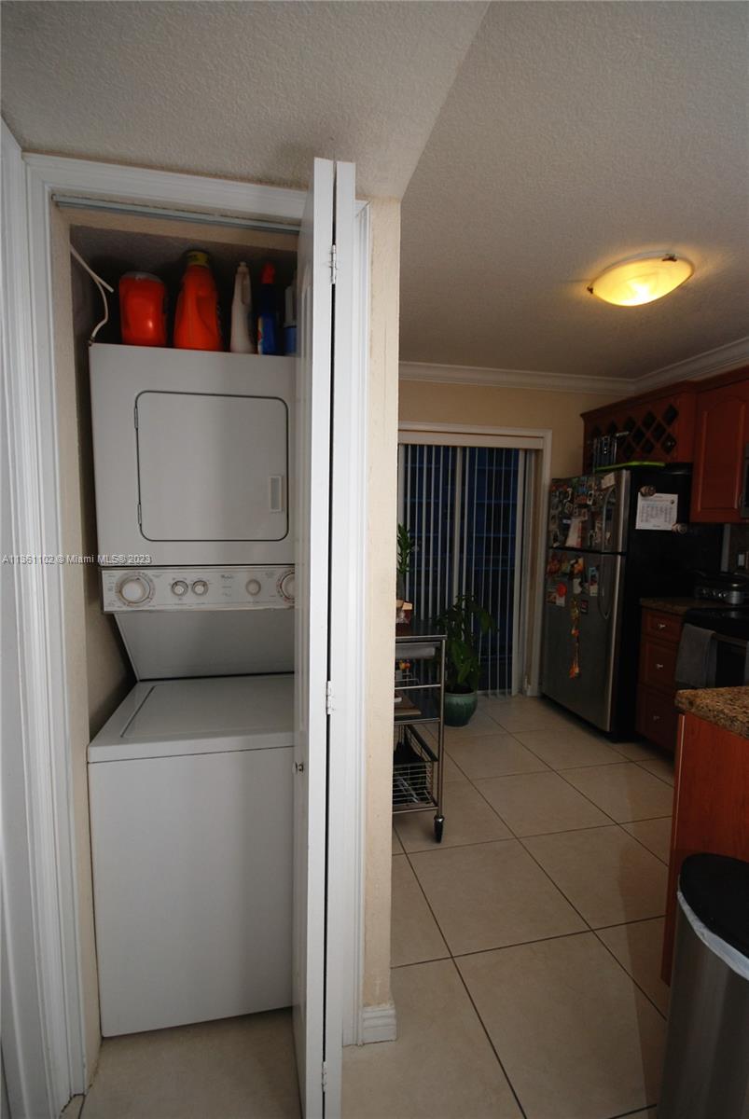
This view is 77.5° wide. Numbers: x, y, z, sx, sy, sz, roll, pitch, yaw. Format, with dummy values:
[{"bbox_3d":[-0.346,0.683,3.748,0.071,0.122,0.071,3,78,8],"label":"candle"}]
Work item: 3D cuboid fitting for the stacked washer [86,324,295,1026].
[{"bbox_3d":[-0.510,0.338,1.586,0.604,1.822,0.710,0,5,-13],"label":"stacked washer"}]

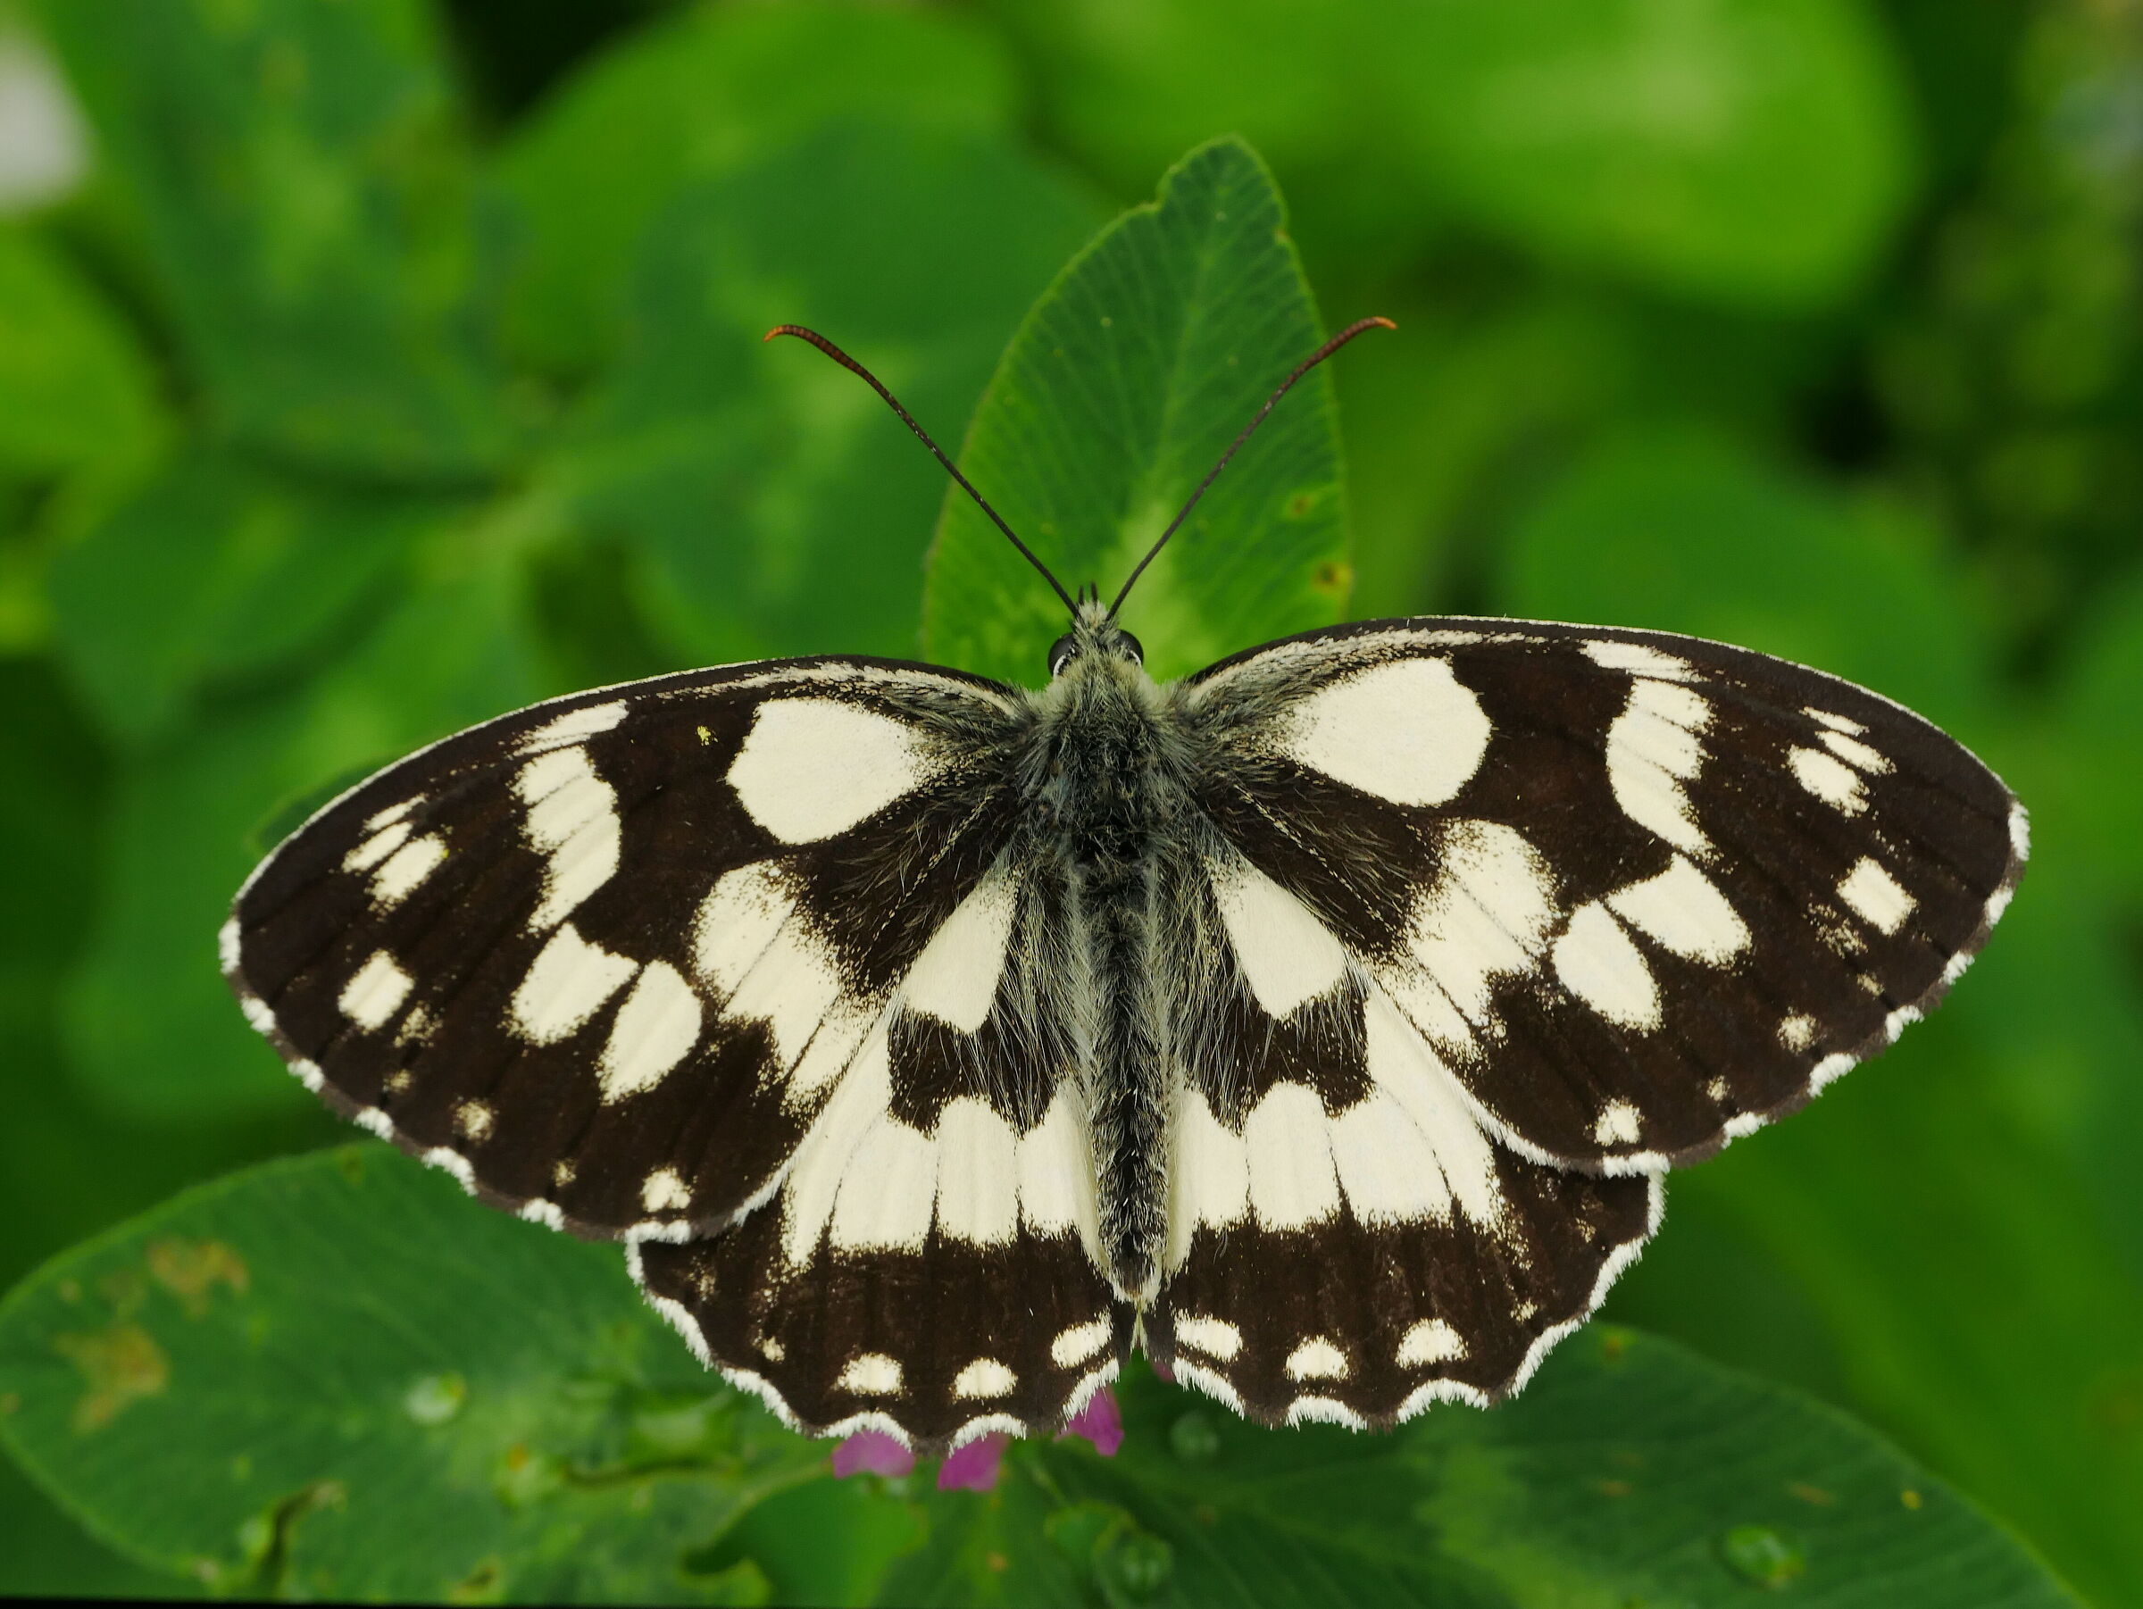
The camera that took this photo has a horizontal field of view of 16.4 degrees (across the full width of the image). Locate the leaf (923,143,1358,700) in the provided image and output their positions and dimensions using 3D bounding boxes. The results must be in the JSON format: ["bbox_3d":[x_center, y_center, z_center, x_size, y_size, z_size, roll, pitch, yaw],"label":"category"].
[{"bbox_3d":[0.002,-0.009,0.228,0.014,0.023,0.004,8,17,0],"label":"leaf"}]

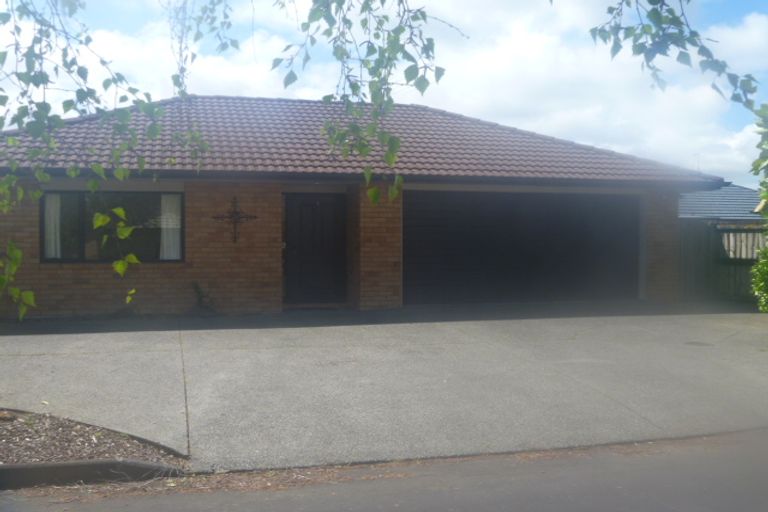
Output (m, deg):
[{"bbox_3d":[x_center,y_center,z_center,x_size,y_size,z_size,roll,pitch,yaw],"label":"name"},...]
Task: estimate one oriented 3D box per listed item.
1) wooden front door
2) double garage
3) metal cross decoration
[{"bbox_3d":[-1.280,-0.145,13.900,1.130,2.060,0.080,0,1,-13],"label":"wooden front door"},{"bbox_3d":[2.680,-0.167,14.050,4.800,2.070,0.080,0,1,-13],"label":"double garage"},{"bbox_3d":[-2.540,-0.615,12.750,0.740,0.790,0.040,0,1,-13],"label":"metal cross decoration"}]

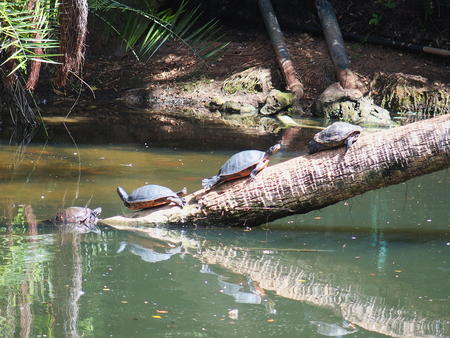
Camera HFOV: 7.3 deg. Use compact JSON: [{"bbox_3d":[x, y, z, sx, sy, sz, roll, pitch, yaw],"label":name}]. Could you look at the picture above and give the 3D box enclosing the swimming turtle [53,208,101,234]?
[{"bbox_3d":[-0.709,0.237,17.000,0.250,0.110,0.180,2,6,20],"label":"swimming turtle"}]

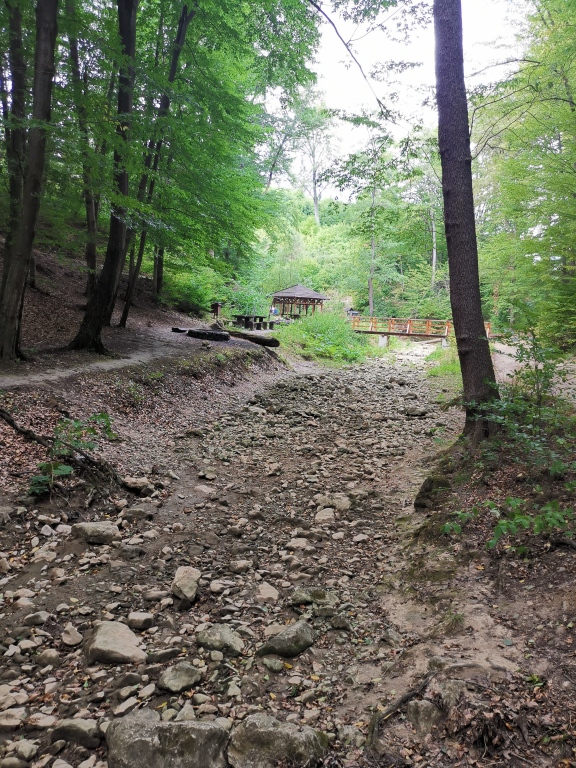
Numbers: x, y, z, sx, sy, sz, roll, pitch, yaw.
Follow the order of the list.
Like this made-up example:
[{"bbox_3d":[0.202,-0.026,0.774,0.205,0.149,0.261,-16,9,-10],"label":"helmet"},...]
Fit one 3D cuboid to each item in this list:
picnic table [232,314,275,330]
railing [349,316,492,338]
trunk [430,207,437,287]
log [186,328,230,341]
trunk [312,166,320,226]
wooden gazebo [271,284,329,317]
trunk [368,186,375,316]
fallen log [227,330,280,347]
[{"bbox_3d":[-1.814,-3.234,31.500,1.600,0.770,1.850,8,10,44],"label":"picnic table"},{"bbox_3d":[9.841,-4.267,45.000,10.700,1.300,1.600,4,8,20],"label":"railing"},{"bbox_3d":[15.060,-14.232,62.000,0.450,8.500,0.450,1,7,0],"label":"trunk"},{"bbox_3d":[-2.854,-1.770,21.500,1.600,0.330,0.350,5,8,25],"label":"log"},{"bbox_3d":[3.806,-25.042,80.000,0.550,8.100,0.550,1,7,0],"label":"trunk"},{"bbox_3d":[1.133,-8.126,59.000,5.100,3.400,5.100,1,7,-7],"label":"wooden gazebo"},{"bbox_3d":[7.388,-11.724,53.000,0.400,11.800,0.400,1,7,0],"label":"trunk"},{"bbox_3d":[-1.322,-1.702,22.500,0.380,0.380,3.600,-4,9,-35],"label":"fallen log"}]

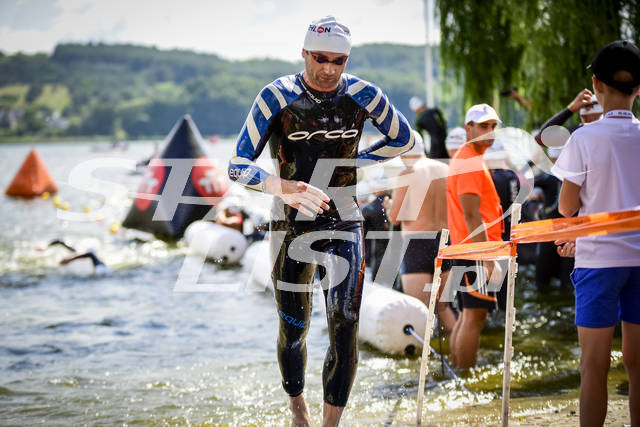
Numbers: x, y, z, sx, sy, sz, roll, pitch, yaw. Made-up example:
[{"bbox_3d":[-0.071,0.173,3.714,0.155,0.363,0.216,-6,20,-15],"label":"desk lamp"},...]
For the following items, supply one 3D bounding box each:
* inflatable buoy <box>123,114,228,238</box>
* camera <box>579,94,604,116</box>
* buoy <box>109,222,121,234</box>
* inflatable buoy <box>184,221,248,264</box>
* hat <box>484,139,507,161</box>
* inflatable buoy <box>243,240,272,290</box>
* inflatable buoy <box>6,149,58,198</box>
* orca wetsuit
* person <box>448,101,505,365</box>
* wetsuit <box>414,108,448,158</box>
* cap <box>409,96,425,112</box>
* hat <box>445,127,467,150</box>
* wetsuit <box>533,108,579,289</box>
[{"bbox_3d":[-1.742,-0.469,24.000,1.550,1.700,1.400,0,2,0],"label":"inflatable buoy"},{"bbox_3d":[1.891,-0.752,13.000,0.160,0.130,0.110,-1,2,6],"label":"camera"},{"bbox_3d":[-2.689,0.196,24.427,0.140,0.135,0.140,-1,2,0],"label":"buoy"},{"bbox_3d":[-1.090,0.325,19.300,0.460,0.460,1.650,0,2,-10],"label":"inflatable buoy"},{"bbox_3d":[1.284,-0.470,13.700,0.180,0.180,0.210,0,2,6],"label":"hat"},{"bbox_3d":[-0.270,0.494,15.200,0.460,0.460,1.650,0,2,-10],"label":"inflatable buoy"},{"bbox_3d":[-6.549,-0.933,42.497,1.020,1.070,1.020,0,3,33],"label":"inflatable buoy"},{"bbox_3d":[0.002,0.104,7.500,0.740,1.360,0.420,0,2,3],"label":"orca wetsuit"},{"bbox_3d":[0.875,0.246,10.535,0.360,1.720,0.500,0,2,9],"label":"person"},{"bbox_3d":[1.224,-0.435,20.500,0.480,1.450,0.350,-2,3,-37],"label":"wetsuit"},{"bbox_3d":[1.215,-1.372,23.500,0.200,0.160,0.170,-30,3,0],"label":"cap"},{"bbox_3d":[1.093,-0.599,15.000,0.180,0.180,0.210,0,2,6],"label":"hat"},{"bbox_3d":[1.772,0.097,12.700,0.650,1.550,0.400,0,2,9],"label":"wetsuit"}]

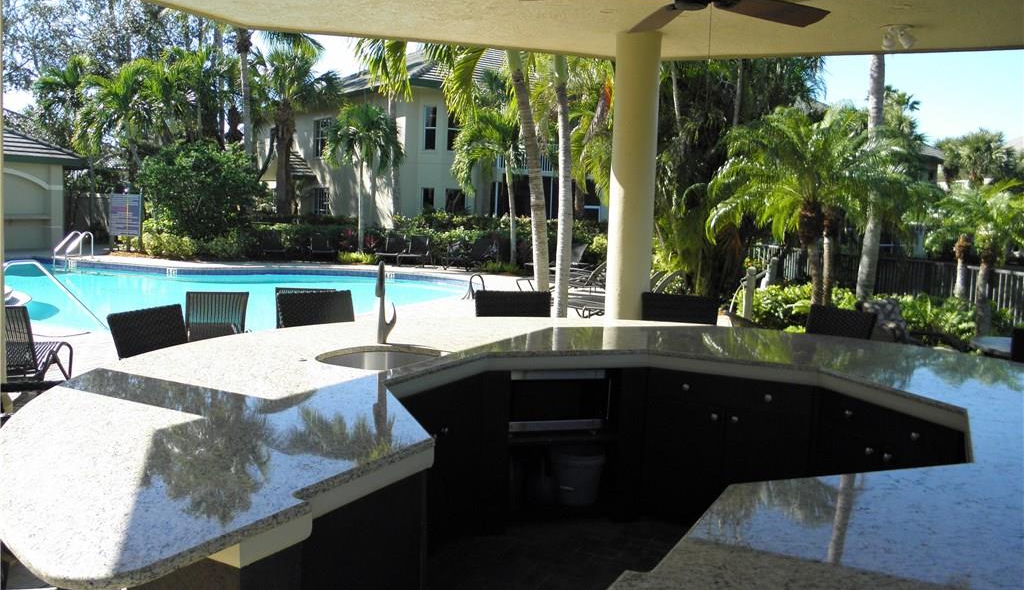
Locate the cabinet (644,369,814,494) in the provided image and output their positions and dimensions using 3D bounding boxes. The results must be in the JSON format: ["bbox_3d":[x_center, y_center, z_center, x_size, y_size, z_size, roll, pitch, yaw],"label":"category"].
[{"bbox_3d":[1.238,0.801,4.566,0.870,0.860,0.580,4,6,27],"label":"cabinet"}]

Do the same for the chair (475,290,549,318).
[{"bbox_3d":[0.061,0.553,5.791,0.560,1.080,0.580,0,5,-13],"label":"chair"}]

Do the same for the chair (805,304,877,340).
[{"bbox_3d":[1.883,0.647,5.281,0.580,1.080,0.560,-1,6,-25],"label":"chair"}]

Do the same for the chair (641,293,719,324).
[{"bbox_3d":[1.205,0.531,6.038,0.560,1.020,0.580,3,6,12],"label":"chair"}]

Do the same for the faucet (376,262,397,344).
[{"bbox_3d":[-0.668,0.056,4.363,0.105,0.420,0.200,1,5,-3],"label":"faucet"}]

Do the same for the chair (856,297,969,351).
[{"bbox_3d":[3.984,0.520,8.044,0.650,0.800,1.300,0,6,-20],"label":"chair"}]

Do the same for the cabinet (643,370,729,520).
[{"bbox_3d":[1.047,0.772,4.551,0.420,0.840,0.600,5,7,27],"label":"cabinet"}]

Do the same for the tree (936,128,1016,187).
[{"bbox_3d":[19.944,-4.048,35.735,3.300,6.000,3.300,4,6,29],"label":"tree"}]

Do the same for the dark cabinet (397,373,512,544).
[{"bbox_3d":[-0.610,0.786,3.909,0.600,0.840,0.920,5,7,26],"label":"dark cabinet"}]

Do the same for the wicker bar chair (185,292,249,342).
[{"bbox_3d":[-2.885,0.314,8.038,0.580,0.770,0.900,-1,7,-24],"label":"wicker bar chair"}]

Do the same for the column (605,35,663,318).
[{"bbox_3d":[0.893,-0.425,6.261,0.330,2.990,0.330,2,5,5],"label":"column"}]

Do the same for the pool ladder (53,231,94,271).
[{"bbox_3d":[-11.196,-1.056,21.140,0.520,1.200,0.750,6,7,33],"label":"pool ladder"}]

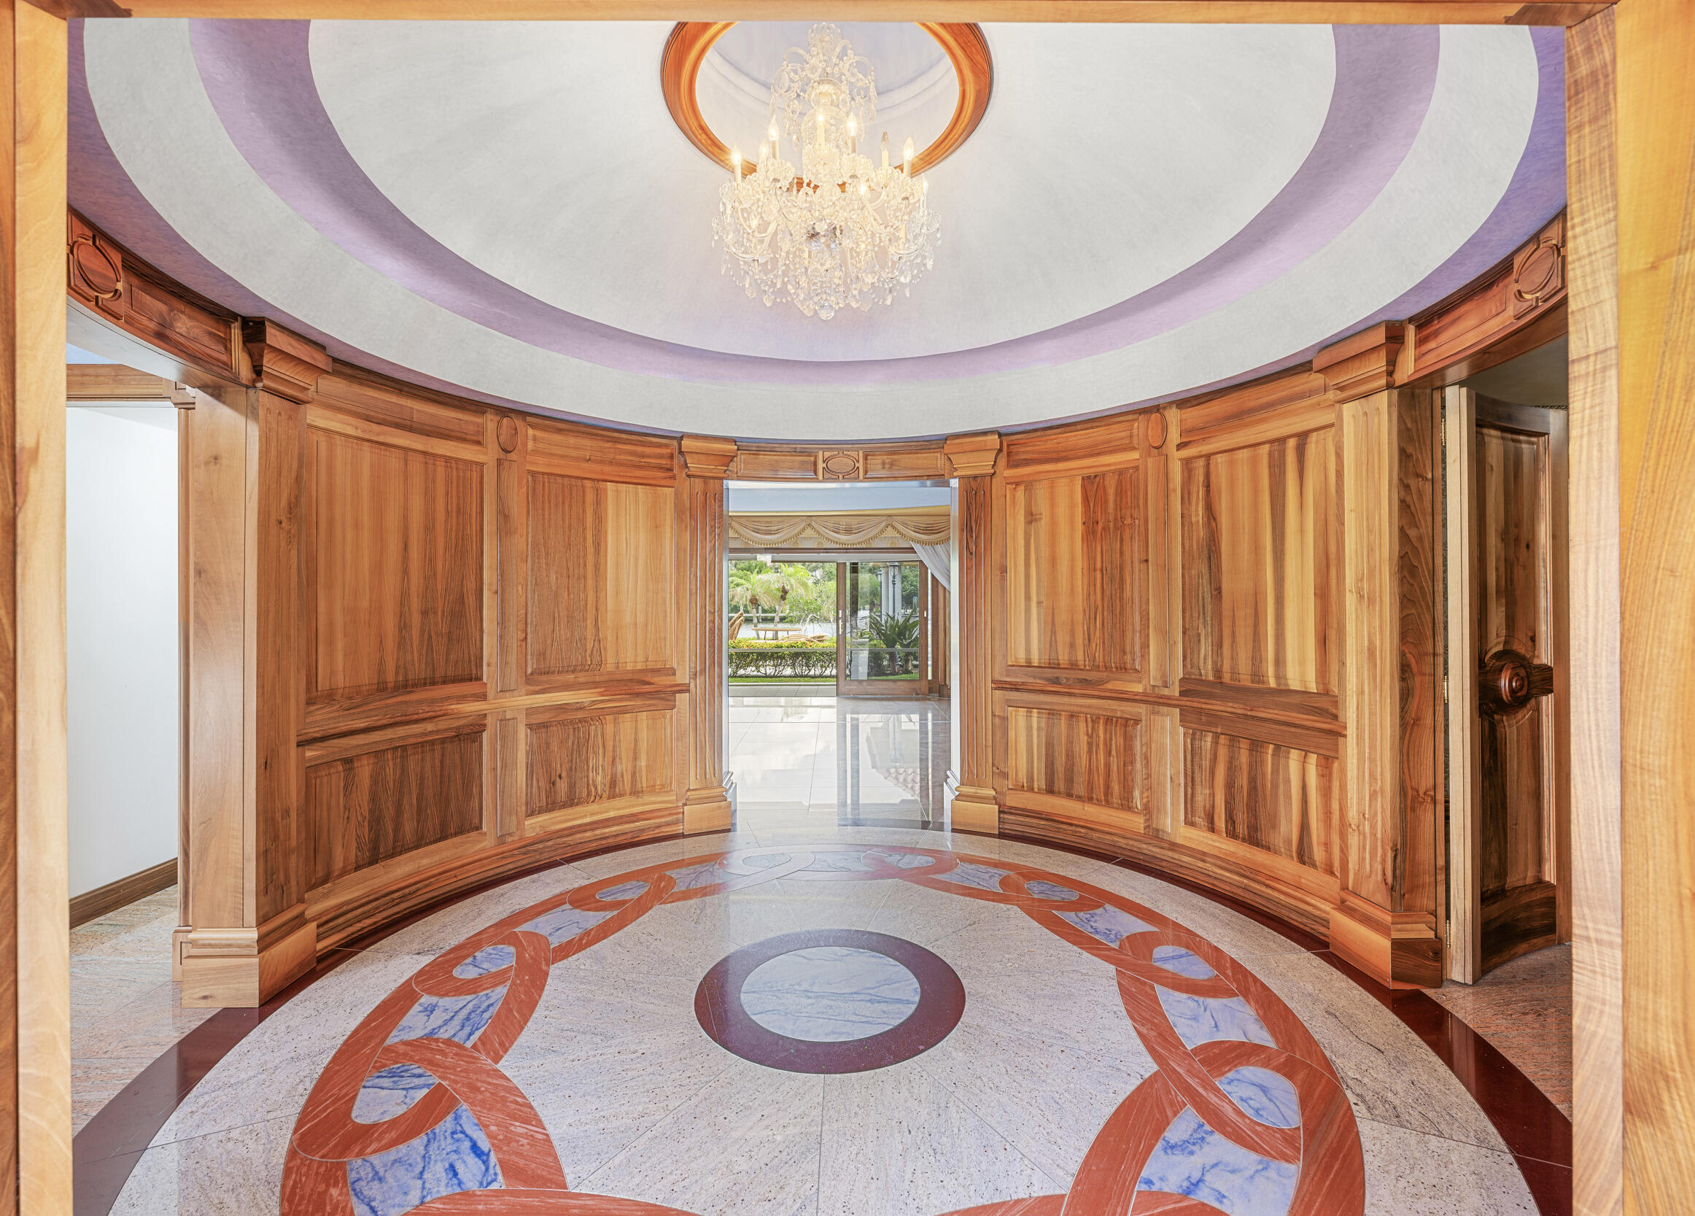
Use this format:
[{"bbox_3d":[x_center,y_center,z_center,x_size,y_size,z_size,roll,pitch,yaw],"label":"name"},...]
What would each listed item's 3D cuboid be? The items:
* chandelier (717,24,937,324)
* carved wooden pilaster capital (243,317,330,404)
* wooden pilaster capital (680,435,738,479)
[{"bbox_3d":[-0.075,-1.535,2.474,0.791,1.052,0.791,0,0,0],"label":"chandelier"},{"bbox_3d":[-1.989,-0.868,2.525,0.087,0.222,0.318,0,0,-2],"label":"carved wooden pilaster capital"},{"bbox_3d":[-0.817,-0.877,4.161,0.318,0.222,0.087,0,0,-21],"label":"wooden pilaster capital"}]

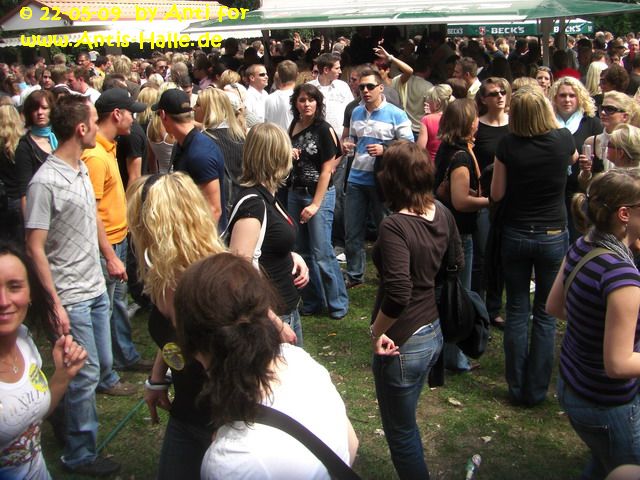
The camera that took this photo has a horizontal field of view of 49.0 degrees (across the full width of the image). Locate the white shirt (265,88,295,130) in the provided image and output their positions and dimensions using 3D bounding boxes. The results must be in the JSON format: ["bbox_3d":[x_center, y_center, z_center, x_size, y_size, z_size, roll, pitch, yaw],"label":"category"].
[{"bbox_3d":[-0.246,-0.957,6.095,0.470,0.700,0.270,-2,16,1],"label":"white shirt"}]

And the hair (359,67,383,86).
[{"bbox_3d":[0.391,-1.267,5.445,0.170,0.150,0.190,5,18,23],"label":"hair"}]

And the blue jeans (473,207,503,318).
[{"bbox_3d":[1.212,0.123,4.978,0.390,0.900,0.290,-3,16,-3],"label":"blue jeans"}]

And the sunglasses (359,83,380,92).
[{"bbox_3d":[0.388,-1.183,5.450,0.150,0.045,0.140,6,18,28],"label":"sunglasses"}]

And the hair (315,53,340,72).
[{"bbox_3d":[0.063,-1.479,5.871,0.205,0.160,0.170,2,17,14],"label":"hair"}]

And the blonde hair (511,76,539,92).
[{"bbox_3d":[1.421,-1.034,4.860,0.200,0.230,0.220,10,20,35],"label":"blonde hair"}]

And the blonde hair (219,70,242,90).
[{"bbox_3d":[-0.876,-1.536,6.800,0.190,0.220,0.200,-14,20,-40],"label":"blonde hair"}]

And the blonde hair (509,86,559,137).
[{"bbox_3d":[1.067,-0.642,3.512,0.225,0.260,0.240,4,17,20],"label":"blonde hair"}]

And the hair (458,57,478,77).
[{"bbox_3d":[1.374,-1.605,6.500,0.190,0.190,0.165,5,18,25],"label":"hair"}]

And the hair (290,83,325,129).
[{"bbox_3d":[-0.095,-0.948,4.950,0.250,0.310,0.220,-1,16,5],"label":"hair"}]

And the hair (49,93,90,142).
[{"bbox_3d":[-1.161,-0.566,3.270,0.195,0.215,0.170,-14,20,-36],"label":"hair"}]

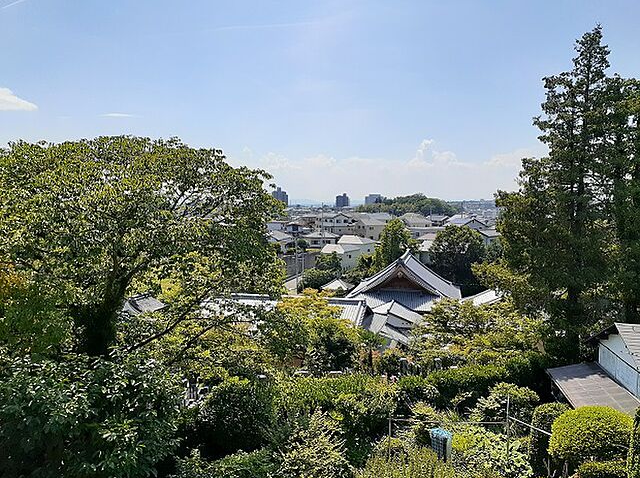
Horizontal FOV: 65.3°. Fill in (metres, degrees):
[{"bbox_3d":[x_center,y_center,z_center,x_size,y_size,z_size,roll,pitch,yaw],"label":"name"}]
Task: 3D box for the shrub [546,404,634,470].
[{"bbox_3d":[7.044,5.143,13.000,2.150,1.650,2.050,0,4,0],"label":"shrub"}]

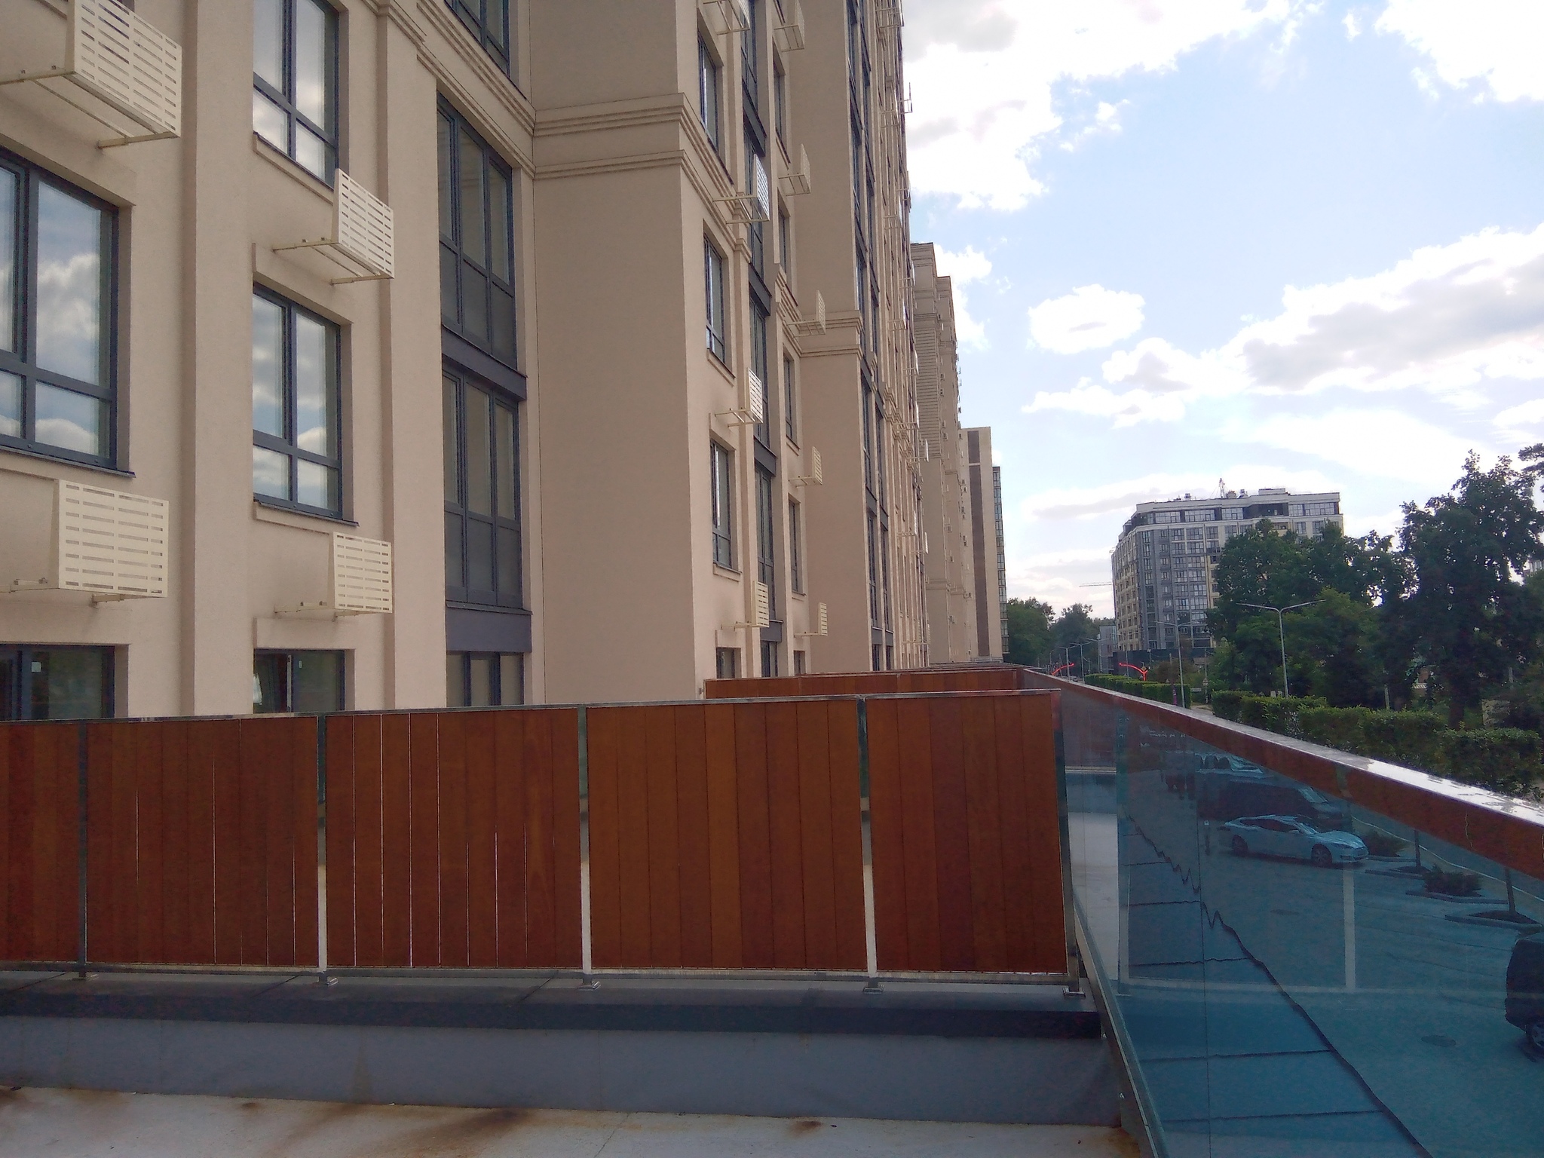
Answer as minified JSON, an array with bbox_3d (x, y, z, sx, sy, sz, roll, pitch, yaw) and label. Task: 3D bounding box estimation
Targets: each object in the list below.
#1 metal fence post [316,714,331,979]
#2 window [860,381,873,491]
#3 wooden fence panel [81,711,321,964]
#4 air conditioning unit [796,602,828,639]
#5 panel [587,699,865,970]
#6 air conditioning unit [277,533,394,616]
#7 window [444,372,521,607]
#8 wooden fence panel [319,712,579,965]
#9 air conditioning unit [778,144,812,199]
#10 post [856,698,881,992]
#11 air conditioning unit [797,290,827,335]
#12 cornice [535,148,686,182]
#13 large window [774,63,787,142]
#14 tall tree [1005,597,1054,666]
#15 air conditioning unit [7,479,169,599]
[{"bbox_3d":[-1.962,1.171,5.446,0.044,1.162,0.044,-3,-4,10],"label":"metal fence post"},{"bbox_3d":[2.086,-3.155,27.592,0.150,2.635,1.917,-3,-4,10],"label":"window"},{"bbox_3d":[-2.547,1.169,5.579,1.142,1.088,0.035,-3,-4,10],"label":"wooden fence panel"},{"bbox_3d":[0.743,0.802,23.909,0.542,0.625,0.936,-3,-4,10],"label":"air conditioning unit"},{"bbox_3d":[-0.200,1.052,5.171,1.163,1.109,0.035,-3,-4,10],"label":"panel"},{"bbox_3d":[-3.592,-0.013,10.280,0.531,0.624,0.900,-3,-4,10],"label":"air conditioning unit"},{"bbox_3d":[-3.341,-0.995,14.256,0.150,2.645,2.468,-3,-4,10],"label":"window"},{"bbox_3d":[-1.370,1.108,5.343,1.162,1.099,0.030,-3,-4,10],"label":"wooden fence panel"},{"bbox_3d":[0.435,-8.016,24.561,0.542,0.621,0.936,-3,-4,10],"label":"air conditioning unit"},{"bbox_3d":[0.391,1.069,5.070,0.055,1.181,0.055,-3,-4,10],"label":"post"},{"bbox_3d":[0.682,-5.215,24.616,0.570,0.634,0.924,-3,-4,10],"label":"air conditioning unit"},{"bbox_3d":[-2.047,-5.180,15.613,1.940,0.182,0.099,-3,-4,10],"label":"cornice"},{"bbox_3d":[0.092,-9.434,24.715,0.150,1.770,1.524,-3,-4,10],"label":"large window"},{"bbox_3d":[50.837,13.338,249.635,12.000,20.116,12.000,-3,-4,10],"label":"tall tree"},{"bbox_3d":[-4.101,-0.207,7.406,0.531,0.624,0.900,-3,-4,10],"label":"air conditioning unit"}]

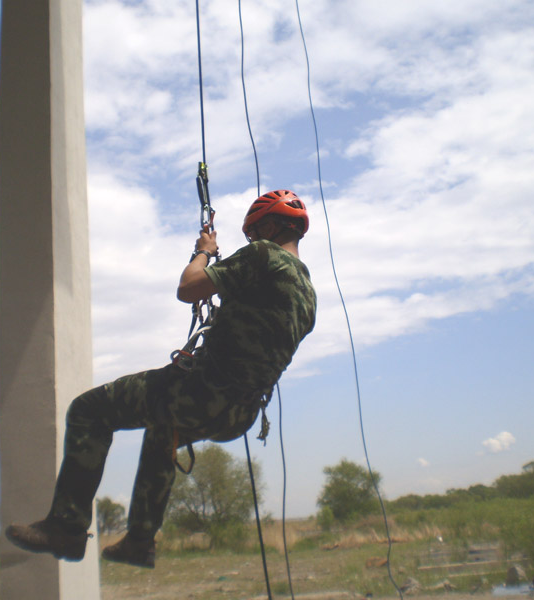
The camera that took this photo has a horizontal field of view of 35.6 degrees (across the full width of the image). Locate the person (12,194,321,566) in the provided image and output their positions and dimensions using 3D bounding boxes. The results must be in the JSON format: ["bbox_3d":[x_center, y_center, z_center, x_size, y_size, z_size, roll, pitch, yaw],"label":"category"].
[{"bbox_3d":[-0.325,0.245,2.900,0.950,1.310,0.570,-11,-16,25],"label":"person"}]

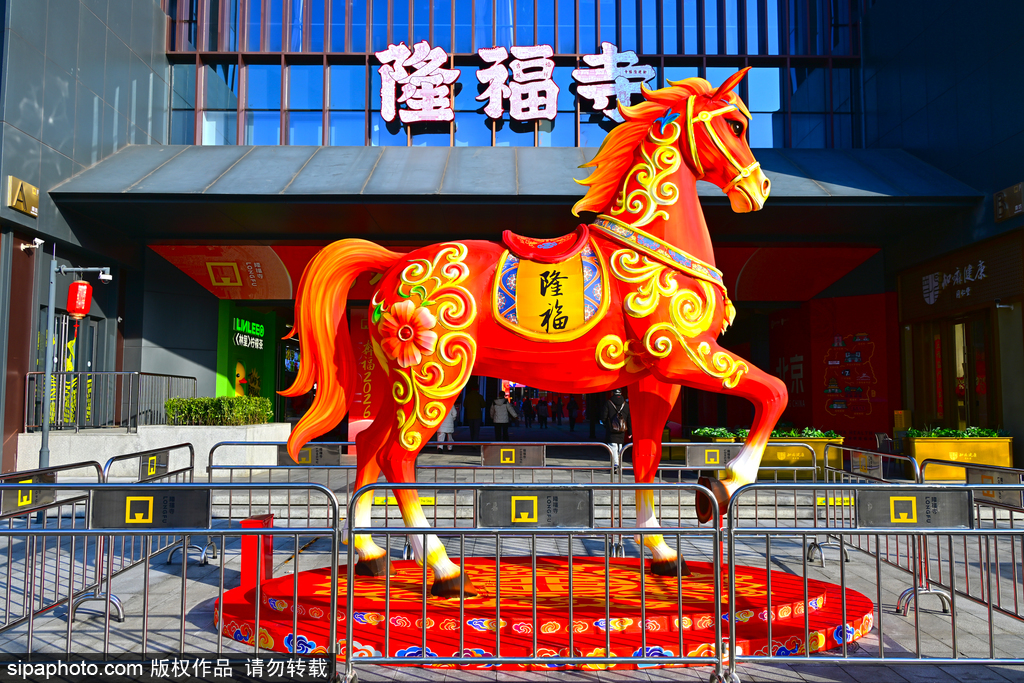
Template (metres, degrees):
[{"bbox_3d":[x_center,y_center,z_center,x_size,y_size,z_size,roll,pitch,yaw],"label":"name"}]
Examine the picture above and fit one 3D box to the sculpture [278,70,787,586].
[{"bbox_3d":[0.134,-0.172,6.654,3.855,4.027,1.060,0,-5,0],"label":"sculpture"}]

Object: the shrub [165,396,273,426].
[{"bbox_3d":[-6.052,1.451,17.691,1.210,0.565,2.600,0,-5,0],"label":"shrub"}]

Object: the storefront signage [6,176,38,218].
[{"bbox_3d":[-8.655,-2.554,15.139,0.070,0.527,0.828,0,-5,0],"label":"storefront signage"}]

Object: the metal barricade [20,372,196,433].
[{"bbox_3d":[-8.078,1.265,17.423,2.119,1.141,2.737,0,-5,0],"label":"metal barricade"}]

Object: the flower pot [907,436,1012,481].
[{"bbox_3d":[8.039,2.107,15.432,1.745,0.754,0.500,0,-5,0],"label":"flower pot"}]

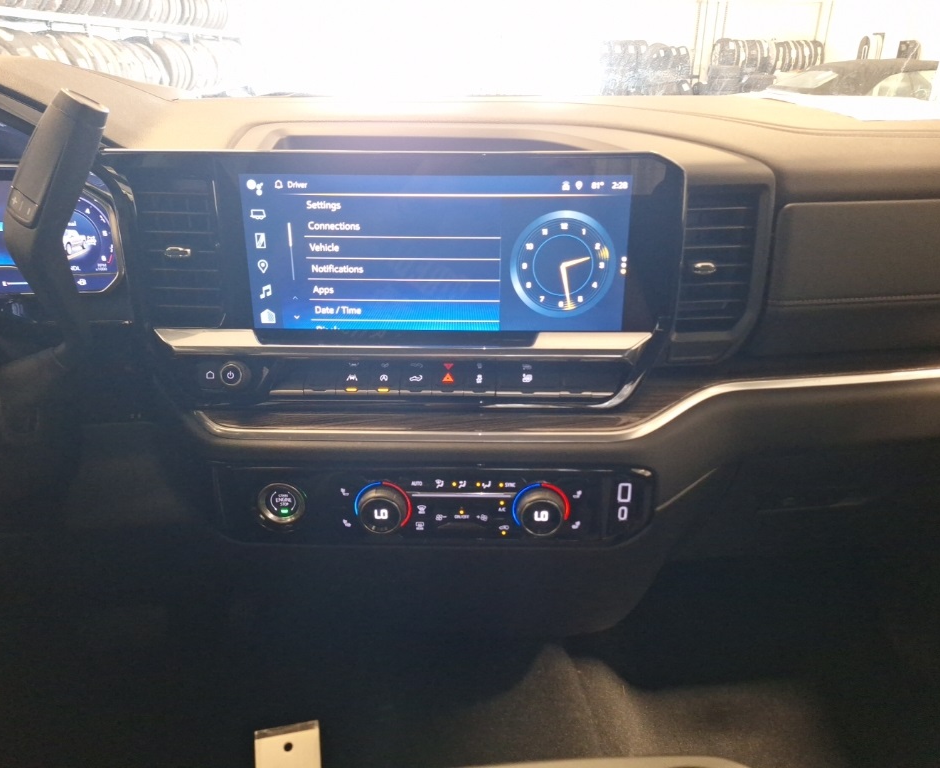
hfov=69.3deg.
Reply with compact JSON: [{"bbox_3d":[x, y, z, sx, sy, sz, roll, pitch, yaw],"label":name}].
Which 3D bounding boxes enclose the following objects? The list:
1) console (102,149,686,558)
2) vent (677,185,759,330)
[{"bbox_3d":[-0.063,-0.020,0.634,0.460,0.355,0.130,0,23,1],"label":"console"},{"bbox_3d":[0.208,-0.107,0.590,0.071,0.122,0.045,1,23,2],"label":"vent"}]

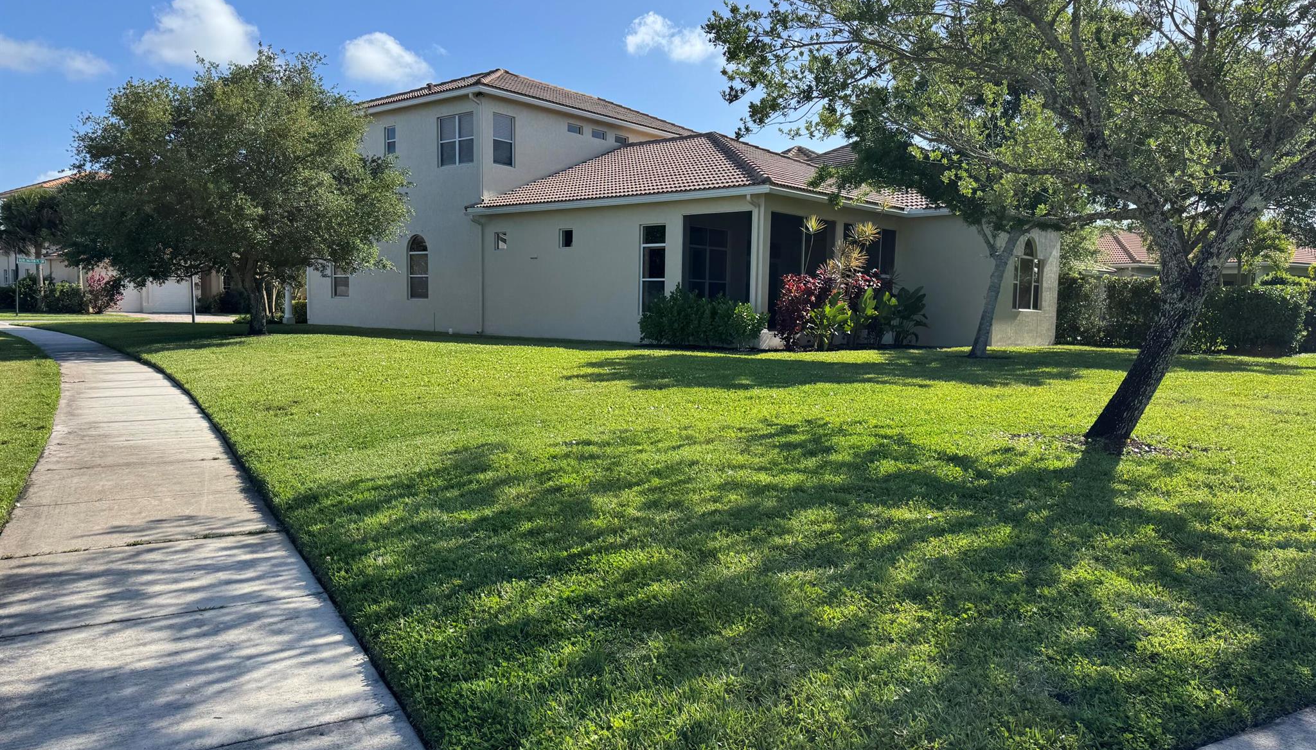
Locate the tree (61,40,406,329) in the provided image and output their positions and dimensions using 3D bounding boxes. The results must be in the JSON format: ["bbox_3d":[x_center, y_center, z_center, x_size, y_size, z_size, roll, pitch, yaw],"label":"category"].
[{"bbox_3d":[-12.011,-5.229,26.000,9.675,8.063,9.280,1,5,0],"label":"tree"}]

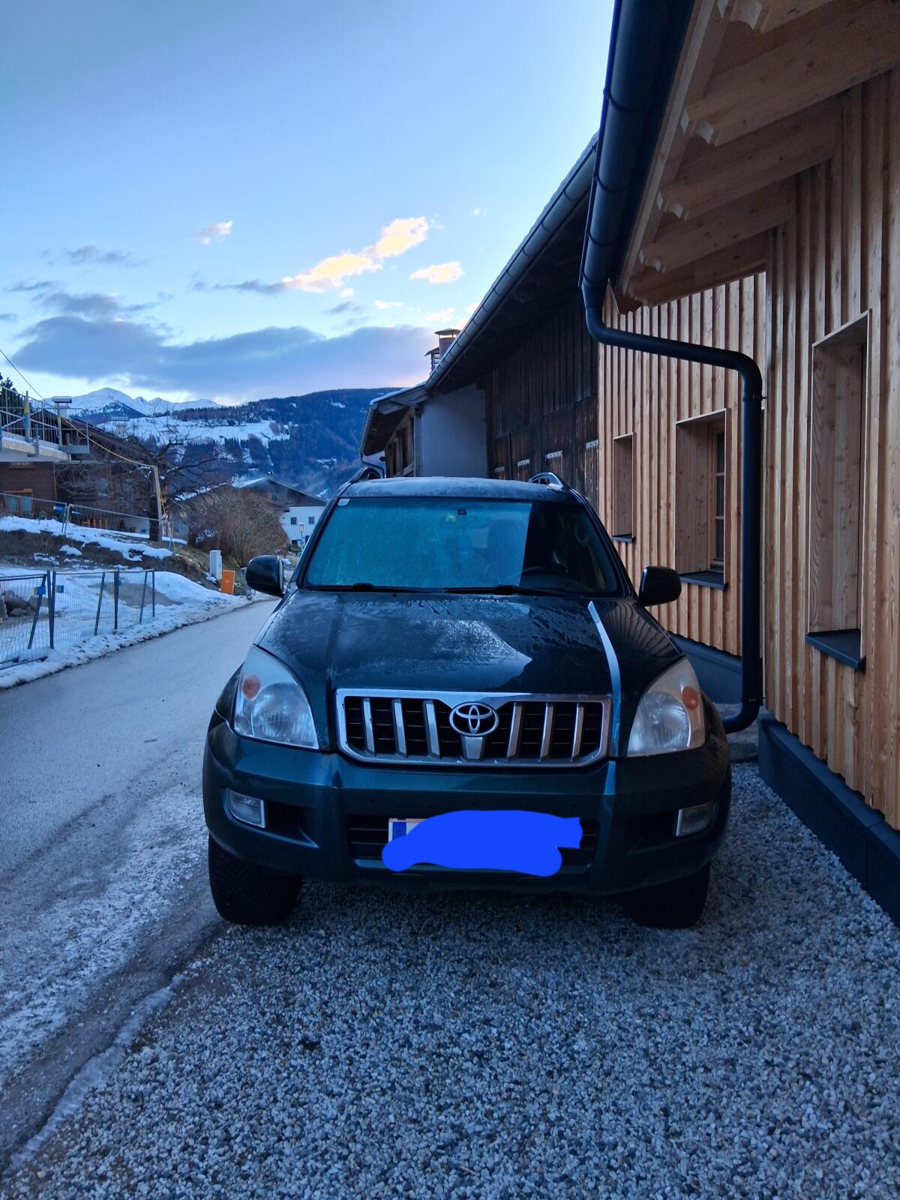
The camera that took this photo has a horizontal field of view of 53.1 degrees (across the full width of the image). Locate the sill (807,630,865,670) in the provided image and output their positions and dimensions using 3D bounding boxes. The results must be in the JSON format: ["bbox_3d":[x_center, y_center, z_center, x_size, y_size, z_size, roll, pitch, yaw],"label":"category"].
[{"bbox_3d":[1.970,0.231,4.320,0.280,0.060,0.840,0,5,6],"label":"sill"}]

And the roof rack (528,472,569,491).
[{"bbox_3d":[0.607,-0.735,5.859,0.100,0.140,1.750,1,4,-1],"label":"roof rack"}]

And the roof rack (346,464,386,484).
[{"bbox_3d":[-0.512,-0.758,5.840,0.100,0.140,1.750,1,4,-1],"label":"roof rack"}]

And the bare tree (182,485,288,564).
[{"bbox_3d":[-9.500,-3.250,40.000,4.500,3.500,4.200,-2,5,-13],"label":"bare tree"}]

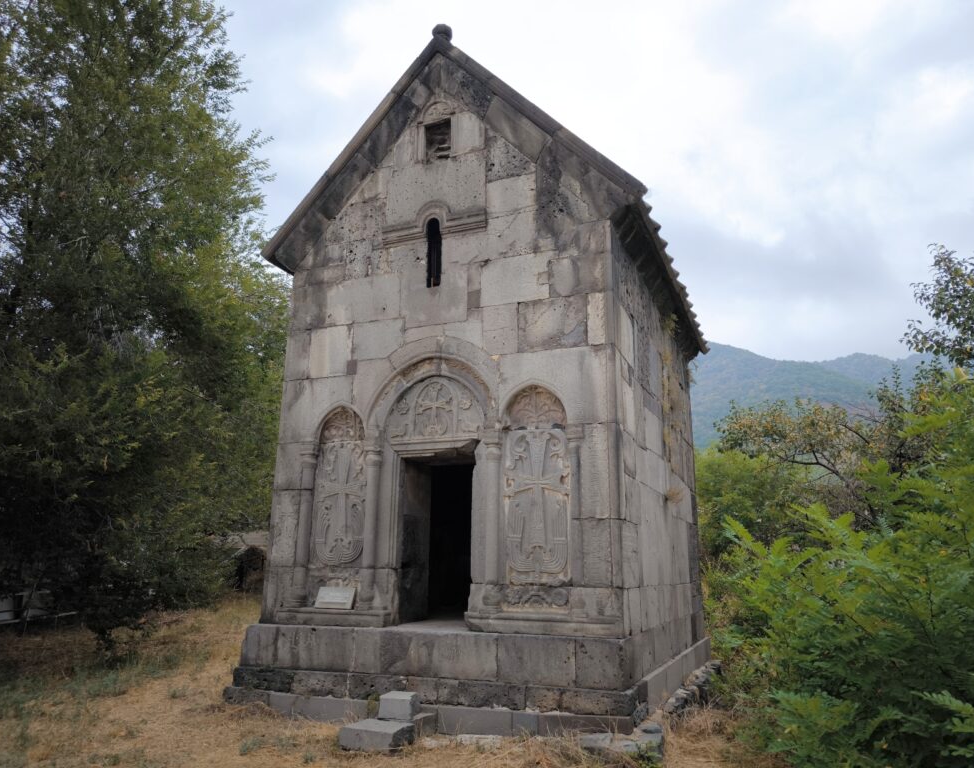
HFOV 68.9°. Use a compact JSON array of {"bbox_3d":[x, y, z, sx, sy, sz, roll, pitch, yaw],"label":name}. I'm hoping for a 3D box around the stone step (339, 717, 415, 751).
[{"bbox_3d":[-1.057,3.425,6.911,0.562,0.184,0.450,-5,-16,22],"label":"stone step"}]

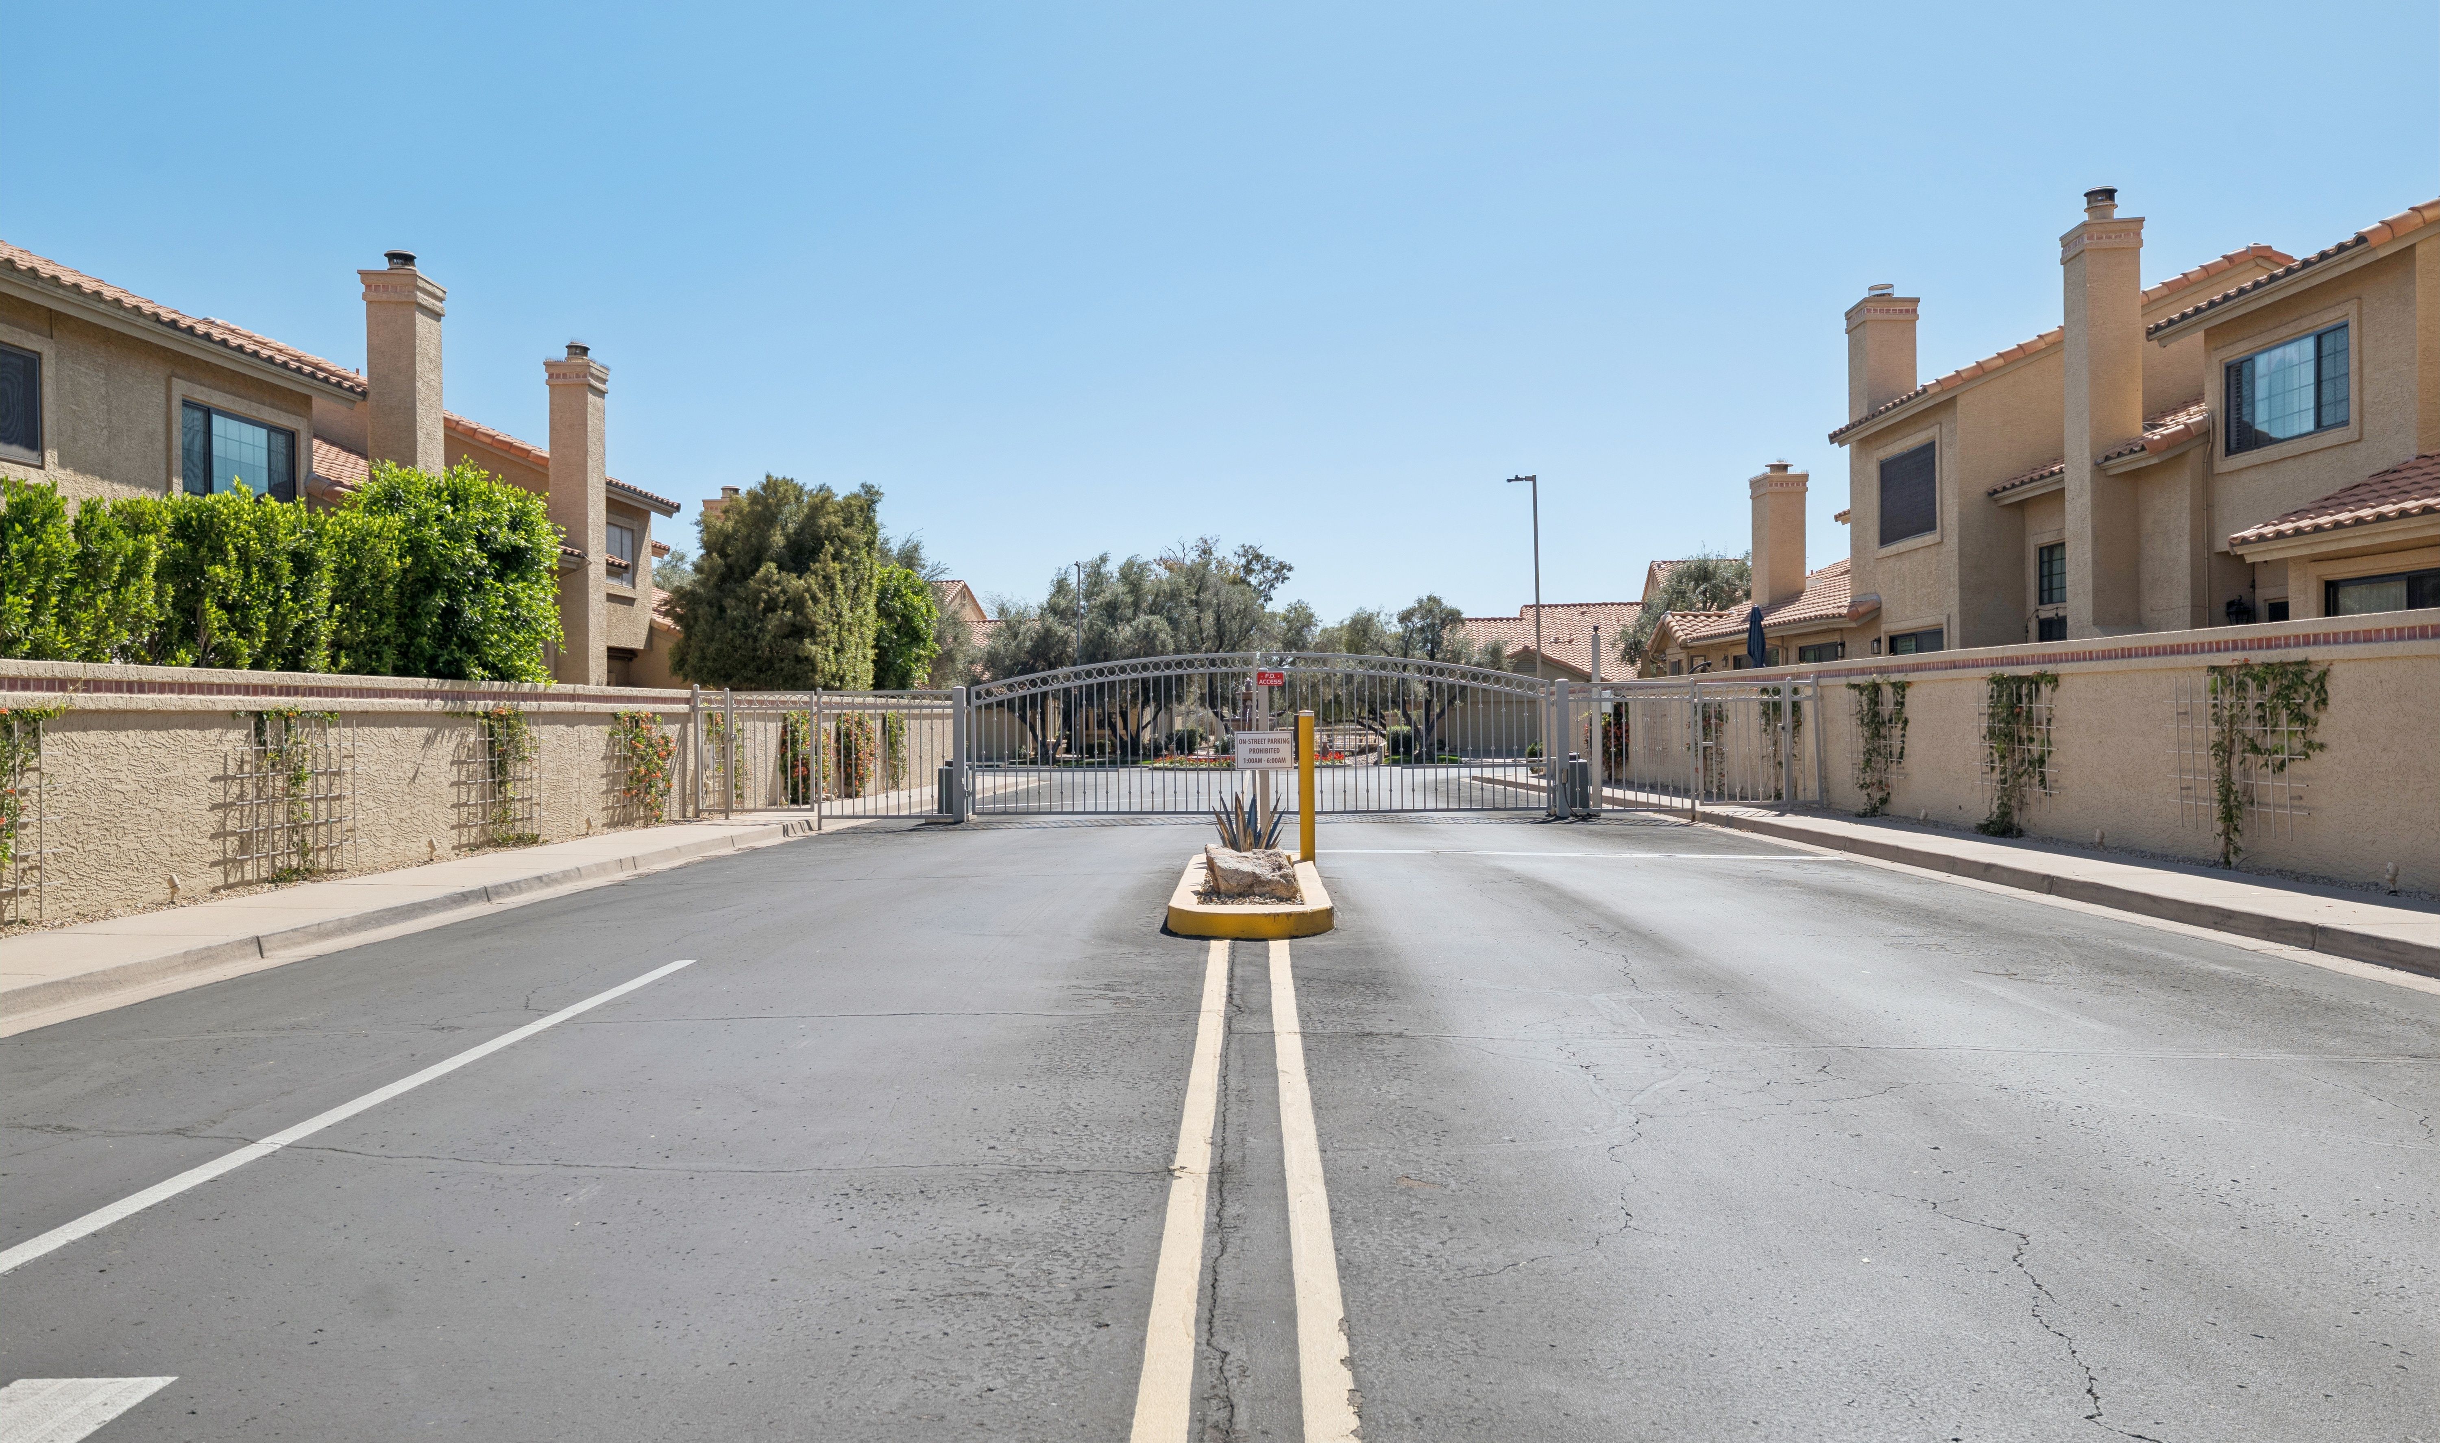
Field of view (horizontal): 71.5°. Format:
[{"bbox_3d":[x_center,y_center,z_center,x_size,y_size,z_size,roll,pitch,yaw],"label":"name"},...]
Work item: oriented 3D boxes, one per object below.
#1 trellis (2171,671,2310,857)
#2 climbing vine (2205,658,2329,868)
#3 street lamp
[{"bbox_3d":[7.625,0.260,12.709,0.150,1.250,1.720,0,0,1],"label":"trellis"},{"bbox_3d":[7.565,0.329,12.300,0.280,1.549,1.050,0,0,0],"label":"climbing vine"},{"bbox_3d":[7.561,-2.470,42.000,0.820,7.300,0.350,0,0,1],"label":"street lamp"}]

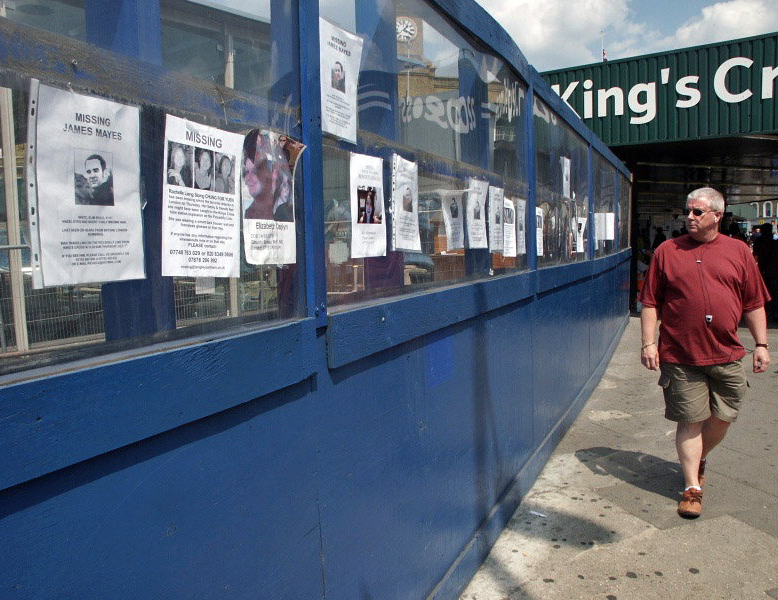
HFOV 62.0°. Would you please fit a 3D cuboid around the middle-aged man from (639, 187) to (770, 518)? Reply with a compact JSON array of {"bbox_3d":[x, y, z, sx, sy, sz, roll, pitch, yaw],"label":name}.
[{"bbox_3d":[1.755,0.245,3.610,0.650,1.740,0.620,1,5,21],"label":"middle-aged man"}]

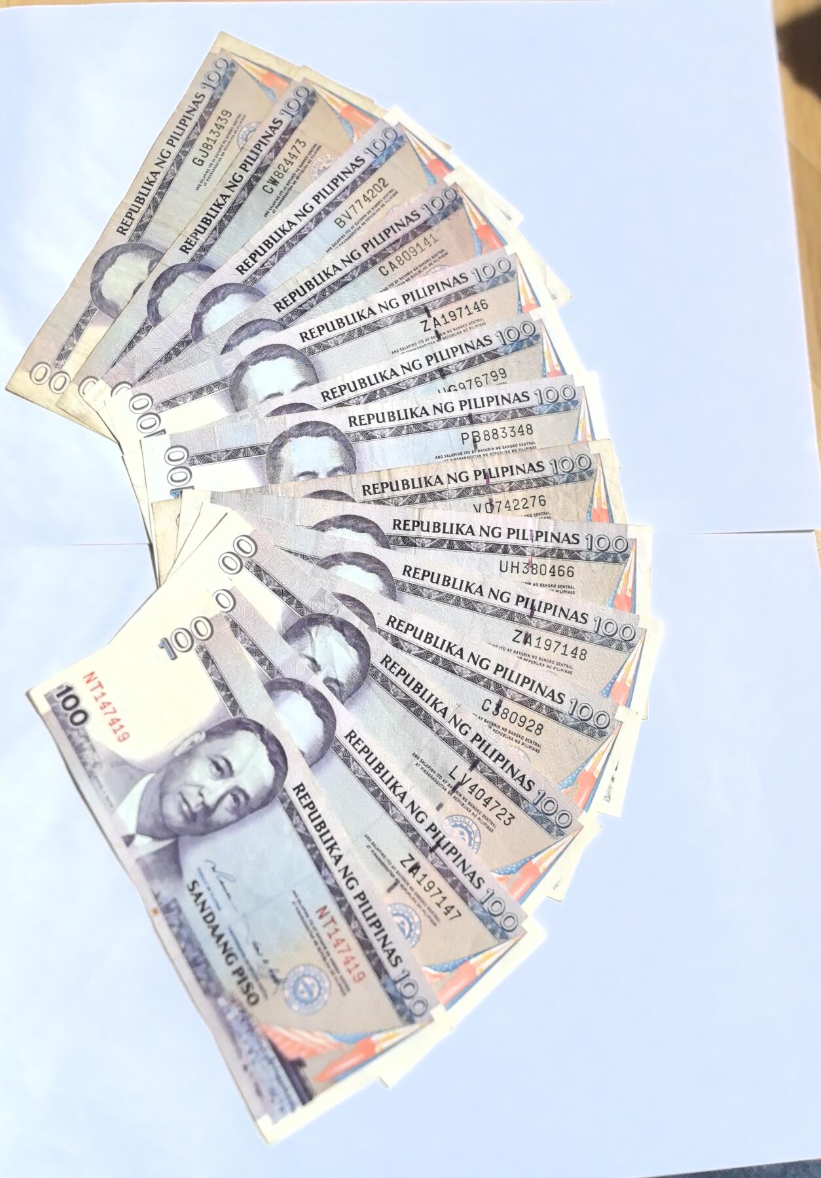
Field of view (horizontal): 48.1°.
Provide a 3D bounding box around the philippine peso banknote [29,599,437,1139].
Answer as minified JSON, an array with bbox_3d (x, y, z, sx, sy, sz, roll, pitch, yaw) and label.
[{"bbox_3d":[-0.056,0.085,0.293,0.066,0.003,0.160,-31,81,-6],"label":"philippine peso banknote"}]

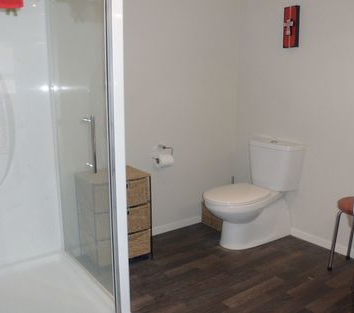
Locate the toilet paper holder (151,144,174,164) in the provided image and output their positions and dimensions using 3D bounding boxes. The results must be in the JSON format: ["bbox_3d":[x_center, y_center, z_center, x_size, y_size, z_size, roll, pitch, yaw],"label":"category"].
[{"bbox_3d":[-0.099,-0.005,2.534,0.165,0.145,0.120,-7,12,-33],"label":"toilet paper holder"}]

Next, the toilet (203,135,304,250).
[{"bbox_3d":[0.535,0.284,2.492,0.735,0.750,0.400,-7,12,-33],"label":"toilet"}]

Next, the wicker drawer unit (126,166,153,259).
[{"bbox_3d":[-0.418,0.405,2.270,0.385,0.590,0.315,-7,12,-33],"label":"wicker drawer unit"}]

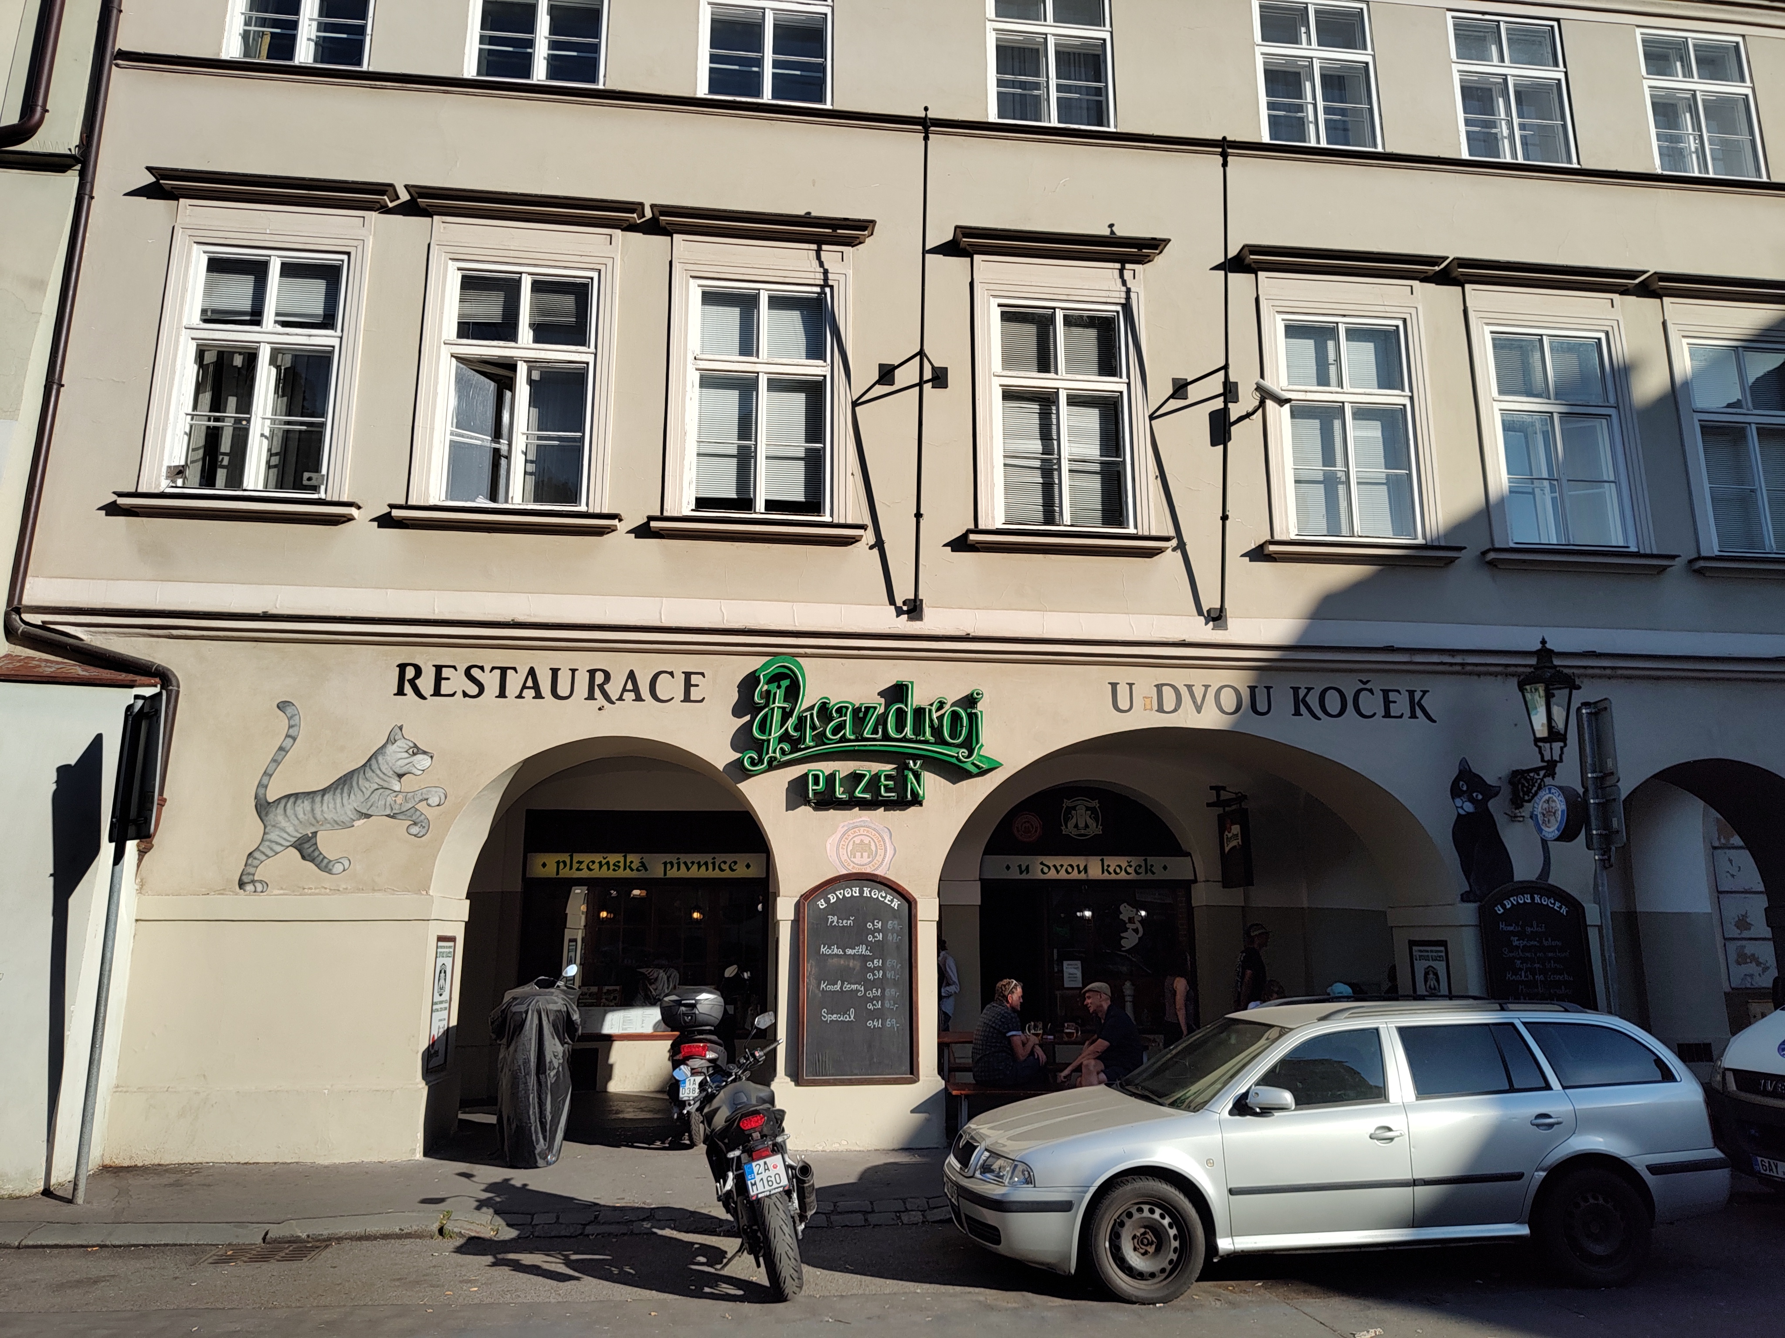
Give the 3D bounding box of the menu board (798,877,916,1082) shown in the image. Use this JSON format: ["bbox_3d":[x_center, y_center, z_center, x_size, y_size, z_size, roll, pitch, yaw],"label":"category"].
[{"bbox_3d":[-0.286,2.627,10.091,1.006,1.751,0.060,1,-11,-7],"label":"menu board"}]

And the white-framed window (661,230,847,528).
[{"bbox_3d":[-1.235,-2.712,11.159,1.700,2.798,0.170,1,-11,-7],"label":"white-framed window"}]

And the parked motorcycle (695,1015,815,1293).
[{"bbox_3d":[-0.806,2.747,6.856,0.780,1.220,2.080,2,-11,-8],"label":"parked motorcycle"}]

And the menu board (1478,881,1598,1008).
[{"bbox_3d":[5.884,2.824,10.806,1.049,1.751,0.060,1,-11,-7],"label":"menu board"}]

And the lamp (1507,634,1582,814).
[{"bbox_3d":[5.645,0.460,10.238,0.500,1.440,0.740,2,-11,-6],"label":"lamp"}]

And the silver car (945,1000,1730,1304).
[{"bbox_3d":[2.490,2.745,7.130,4.510,1.460,1.740,1,-11,-6],"label":"silver car"}]

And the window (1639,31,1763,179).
[{"bbox_3d":[8.313,-5.806,12.194,1.210,1.680,0.150,2,-11,-6],"label":"window"}]

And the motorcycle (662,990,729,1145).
[{"bbox_3d":[-1.537,3.274,10.134,0.750,1.280,2.120,0,-11,0],"label":"motorcycle"}]

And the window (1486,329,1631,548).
[{"bbox_3d":[6.786,-2.347,12.119,1.379,2.341,0.130,1,-11,-7],"label":"window"}]

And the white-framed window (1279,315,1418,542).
[{"bbox_3d":[4.267,-2.253,11.070,1.280,2.220,0.150,2,-11,-6],"label":"white-framed window"}]

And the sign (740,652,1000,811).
[{"bbox_3d":[-0.169,0.559,10.447,2.287,1.290,0.160,1,-11,-7],"label":"sign"}]

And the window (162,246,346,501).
[{"bbox_3d":[-5.338,-2.527,10.005,1.280,2.220,0.150,2,-11,-6],"label":"window"}]

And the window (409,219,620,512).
[{"bbox_3d":[-3.412,-2.779,10.907,1.736,2.798,0.170,1,-11,-7],"label":"window"}]

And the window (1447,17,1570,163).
[{"bbox_3d":[6.707,-6.272,12.893,1.331,1.773,0.130,1,-11,-7],"label":"window"}]

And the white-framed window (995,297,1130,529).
[{"bbox_3d":[1.550,-2.319,10.767,1.280,2.220,0.150,2,-11,-6],"label":"white-framed window"}]

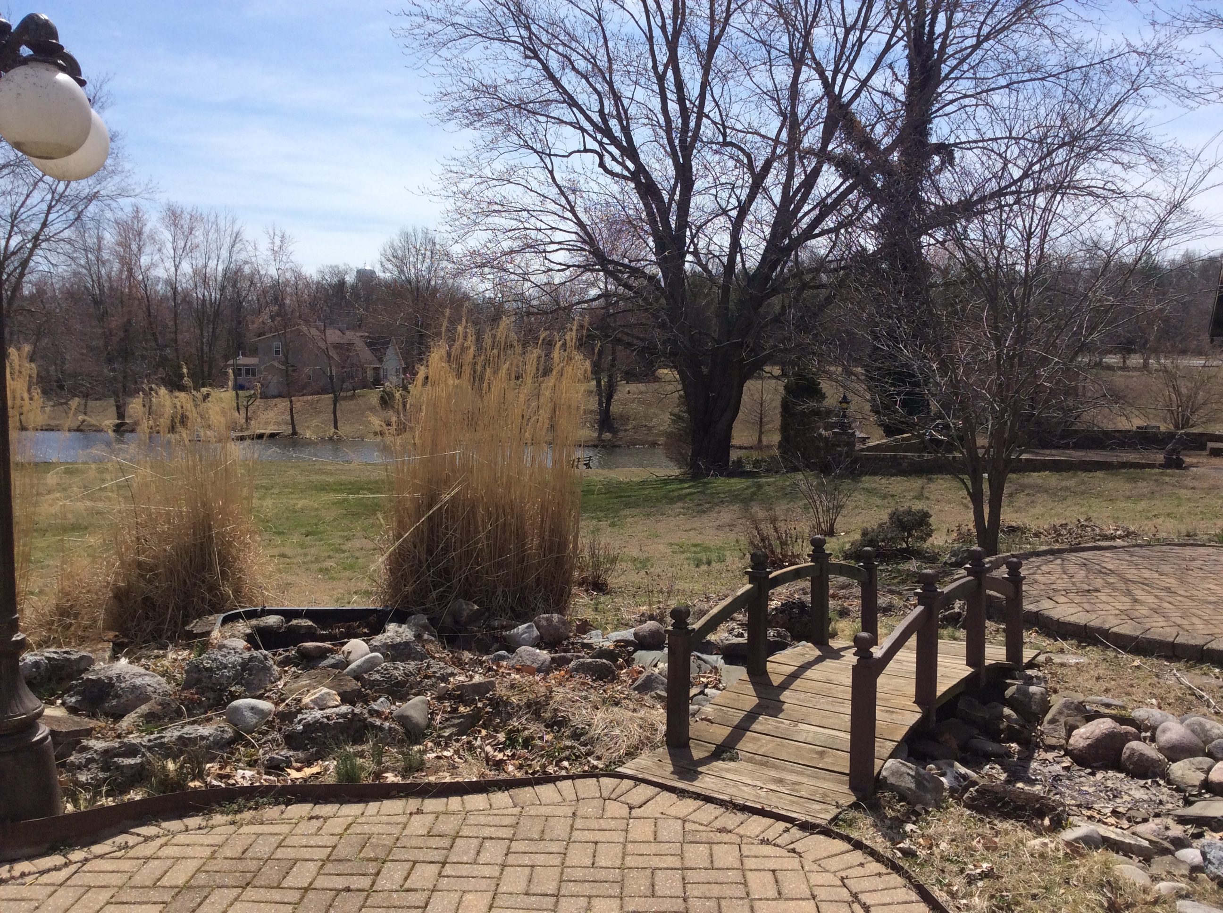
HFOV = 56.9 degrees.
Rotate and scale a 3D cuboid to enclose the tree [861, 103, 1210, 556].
[{"bbox_3d":[3.460,-1.000,9.300,2.850,3.650,2.750,1,5,17],"label":"tree"}]

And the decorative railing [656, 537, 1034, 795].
[{"bbox_3d":[1.266,0.861,5.603,0.955,0.794,2.316,3,5,34],"label":"decorative railing"}]

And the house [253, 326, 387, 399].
[{"bbox_3d":[-32.500,-10.300,124.000,10.800,7.700,11.500,1,4,12],"label":"house"}]

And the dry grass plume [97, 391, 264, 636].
[{"bbox_3d":[-2.710,0.350,7.100,0.980,1.600,0.950,-2,5,-19],"label":"dry grass plume"}]

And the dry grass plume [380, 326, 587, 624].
[{"bbox_3d":[-0.890,0.090,7.900,1.380,2.070,1.250,0,4,0],"label":"dry grass plume"}]

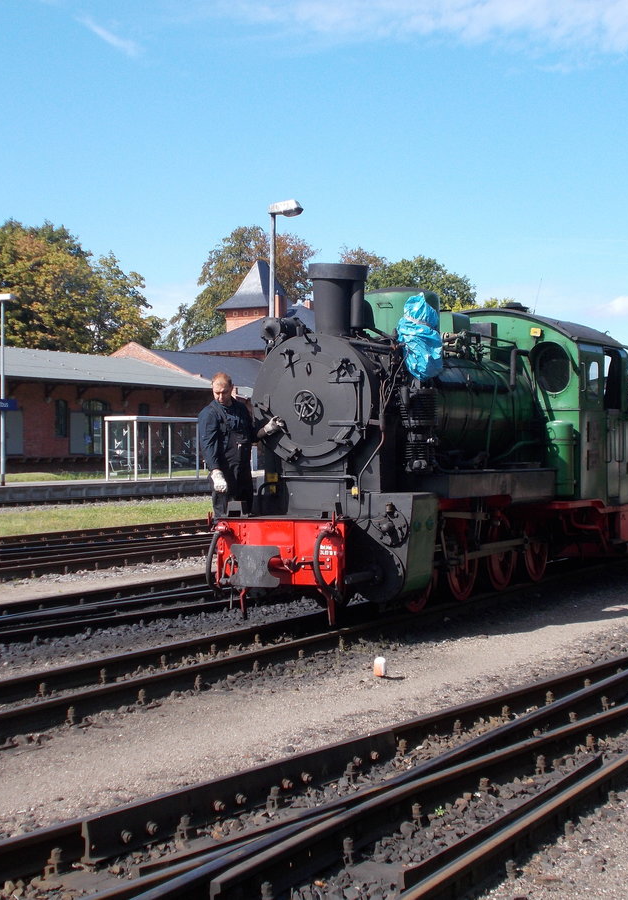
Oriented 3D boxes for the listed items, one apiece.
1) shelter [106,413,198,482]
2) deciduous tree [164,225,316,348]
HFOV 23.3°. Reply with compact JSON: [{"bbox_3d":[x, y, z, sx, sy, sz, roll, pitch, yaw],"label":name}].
[{"bbox_3d":[-6.231,-0.068,59.238,1.480,2.420,4.600,0,0,27],"label":"shelter"},{"bbox_3d":[-6.291,-8.993,129.993,12.800,20.619,12.800,0,0,0],"label":"deciduous tree"}]

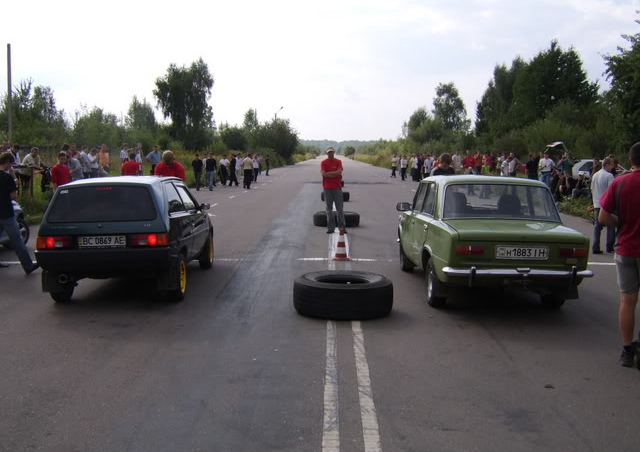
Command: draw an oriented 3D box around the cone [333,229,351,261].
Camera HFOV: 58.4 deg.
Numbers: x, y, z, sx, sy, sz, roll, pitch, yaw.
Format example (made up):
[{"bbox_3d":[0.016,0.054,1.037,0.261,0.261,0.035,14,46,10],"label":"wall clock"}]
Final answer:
[{"bbox_3d":[0.352,0.301,9.150,0.290,0.500,0.290,1,7,0],"label":"cone"}]

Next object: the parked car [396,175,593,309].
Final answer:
[{"bbox_3d":[2.070,0.066,7.750,1.580,1.430,3.850,0,7,1],"label":"parked car"}]

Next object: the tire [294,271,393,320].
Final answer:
[{"bbox_3d":[0.263,0.742,6.360,1.090,0.320,1.090,0,7,0],"label":"tire"}]

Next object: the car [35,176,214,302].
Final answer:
[{"bbox_3d":[-2.380,0.002,7.850,1.540,1.400,3.500,0,7,-2],"label":"car"}]

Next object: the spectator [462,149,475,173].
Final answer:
[{"bbox_3d":[6.162,-2.230,23.800,0.520,1.770,0.340,4,8,24],"label":"spectator"}]

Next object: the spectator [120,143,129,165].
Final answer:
[{"bbox_3d":[-9.169,-2.994,27.000,0.500,1.740,0.320,-3,8,-27],"label":"spectator"}]

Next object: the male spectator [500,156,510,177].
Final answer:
[{"bbox_3d":[7.058,-1.781,21.747,0.420,1.700,0.520,4,8,26],"label":"male spectator"}]

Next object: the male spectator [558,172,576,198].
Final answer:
[{"bbox_3d":[8.201,-1.263,18.990,0.580,0.950,0.750,5,9,33],"label":"male spectator"}]

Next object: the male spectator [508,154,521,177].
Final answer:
[{"bbox_3d":[6.926,-1.717,20.407,0.520,1.750,0.340,6,9,41],"label":"male spectator"}]

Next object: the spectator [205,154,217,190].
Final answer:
[{"bbox_3d":[-4.934,-2.412,26.000,0.520,1.740,0.380,-1,7,-11],"label":"spectator"}]

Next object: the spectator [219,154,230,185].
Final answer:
[{"bbox_3d":[-5.332,-3.094,32.000,0.580,1.750,0.380,-1,7,-11],"label":"spectator"}]

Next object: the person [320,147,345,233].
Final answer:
[{"bbox_3d":[0.262,-0.747,12.010,0.500,1.800,0.340,0,7,-1],"label":"person"}]

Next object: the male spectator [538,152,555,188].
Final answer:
[{"bbox_3d":[8.221,-1.788,20.800,0.580,1.760,0.400,2,7,14],"label":"male spectator"}]

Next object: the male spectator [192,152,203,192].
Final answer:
[{"bbox_3d":[-5.587,-2.411,26.200,0.500,1.720,0.360,-1,7,-11],"label":"male spectator"}]

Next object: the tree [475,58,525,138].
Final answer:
[{"bbox_3d":[15.417,-9.326,49.224,4.700,9.840,4.700,0,7,0],"label":"tree"}]

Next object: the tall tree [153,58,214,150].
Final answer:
[{"bbox_3d":[-13.359,-10.853,56.088,6.200,10.770,6.000,0,7,0],"label":"tall tree"}]

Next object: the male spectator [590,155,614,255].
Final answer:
[{"bbox_3d":[5.137,-0.362,10.385,0.550,1.760,0.420,5,9,33],"label":"male spectator"}]

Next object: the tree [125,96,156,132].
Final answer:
[{"bbox_3d":[-22.597,-11.793,72.551,4.600,9.020,4.600,0,7,0],"label":"tree"}]

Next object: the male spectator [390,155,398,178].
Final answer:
[{"bbox_3d":[5.590,-4.471,43.000,0.500,1.730,0.380,2,7,11],"label":"male spectator"}]

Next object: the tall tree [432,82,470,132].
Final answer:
[{"bbox_3d":[15.053,-11.372,65.603,4.900,9.880,4.900,0,7,0],"label":"tall tree"}]

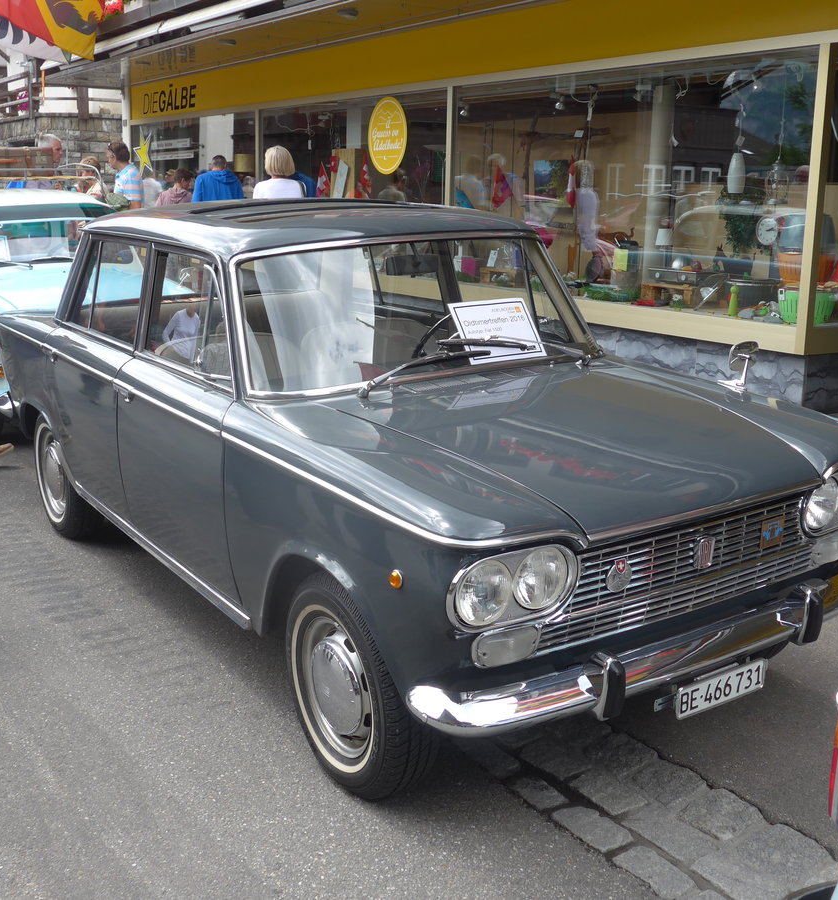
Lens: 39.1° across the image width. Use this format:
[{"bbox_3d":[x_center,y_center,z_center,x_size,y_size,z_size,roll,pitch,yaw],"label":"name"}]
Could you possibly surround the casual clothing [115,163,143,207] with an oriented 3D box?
[{"bbox_3d":[-2.450,-2.089,10.083,0.300,0.720,0.460,-3,14,-14],"label":"casual clothing"}]

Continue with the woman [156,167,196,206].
[{"bbox_3d":[-2.380,-1.988,11.682,0.460,1.580,0.320,6,15,23],"label":"woman"}]

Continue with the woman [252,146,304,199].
[{"bbox_3d":[-1.069,-1.515,9.190,0.460,1.650,0.320,2,13,7],"label":"woman"}]

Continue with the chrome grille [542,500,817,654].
[{"bbox_3d":[0.654,0.263,2.849,0.930,0.240,0.075,-10,17,-32],"label":"chrome grille"}]

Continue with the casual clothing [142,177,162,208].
[{"bbox_3d":[-2.746,-2.444,12.081,0.460,0.700,0.280,-1,13,-6],"label":"casual clothing"}]

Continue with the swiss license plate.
[{"bbox_3d":[0.727,0.571,2.822,0.300,0.080,0.012,-10,17,-32],"label":"swiss license plate"}]

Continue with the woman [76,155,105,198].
[{"bbox_3d":[-3.070,-1.951,11.186,0.340,1.620,0.480,-12,18,-43],"label":"woman"}]

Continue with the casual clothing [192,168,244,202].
[{"bbox_3d":[-1.985,-2.420,11.683,0.540,0.720,0.320,1,13,3],"label":"casual clothing"}]

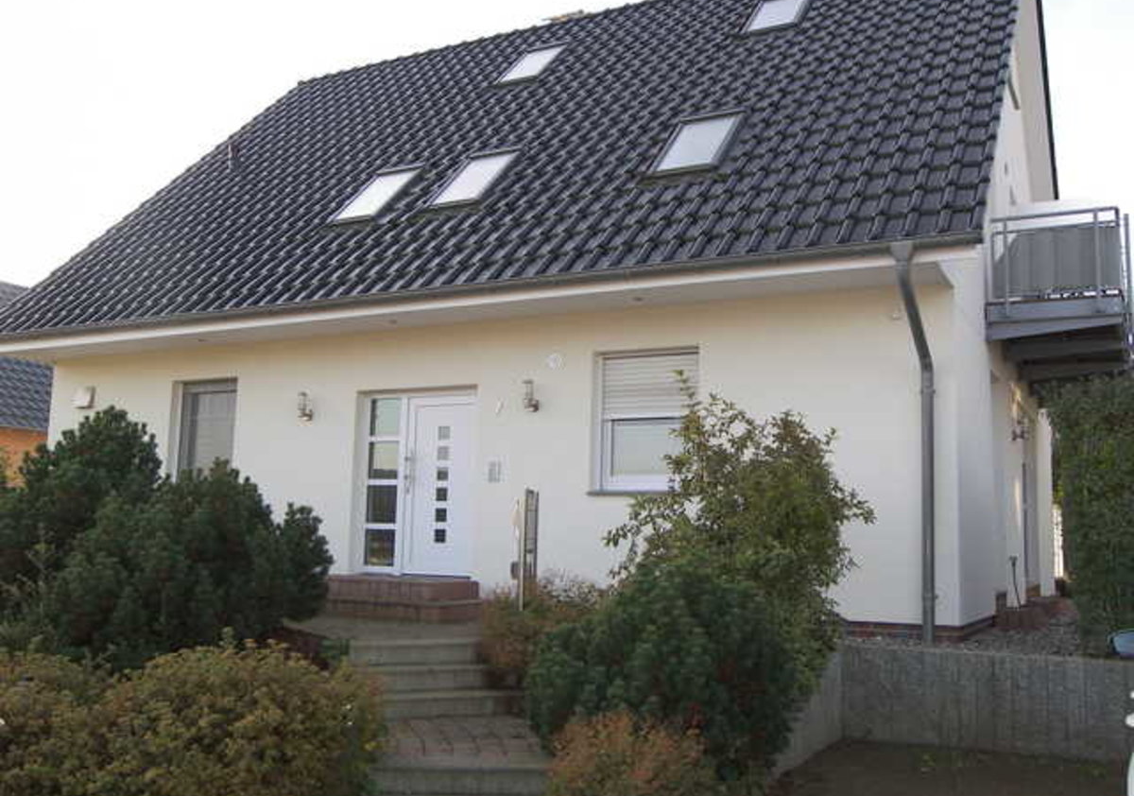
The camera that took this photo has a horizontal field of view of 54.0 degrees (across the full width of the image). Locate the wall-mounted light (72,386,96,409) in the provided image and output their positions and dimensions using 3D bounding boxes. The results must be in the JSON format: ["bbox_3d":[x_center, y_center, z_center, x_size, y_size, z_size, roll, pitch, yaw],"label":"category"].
[{"bbox_3d":[-6.699,-0.007,15.467,0.330,0.300,0.120,-2,-7,30],"label":"wall-mounted light"}]

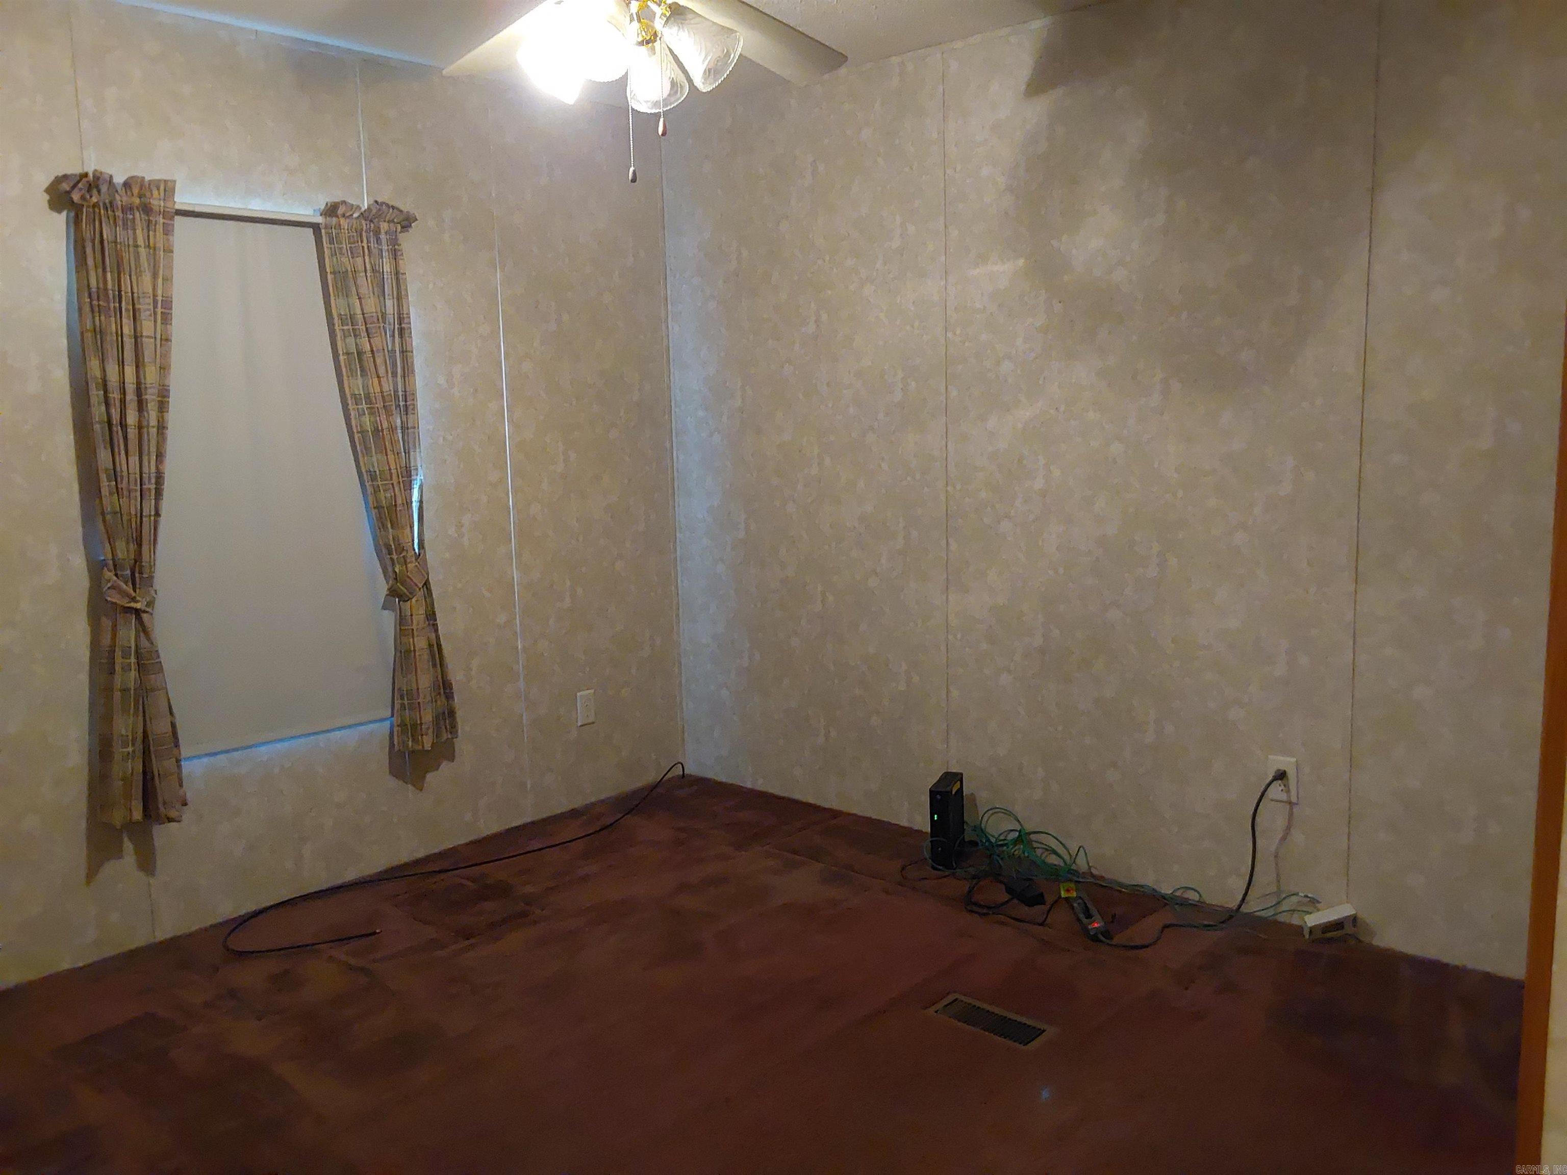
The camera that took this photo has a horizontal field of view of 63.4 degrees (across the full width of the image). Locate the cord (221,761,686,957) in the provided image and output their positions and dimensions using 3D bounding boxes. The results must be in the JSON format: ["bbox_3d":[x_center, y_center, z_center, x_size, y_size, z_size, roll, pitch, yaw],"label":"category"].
[{"bbox_3d":[-0.830,0.807,3.959,0.410,0.075,1.810,6,11,42],"label":"cord"}]

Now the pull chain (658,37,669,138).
[{"bbox_3d":[-0.210,-0.875,2.221,0.015,0.165,0.015,-1,8,0],"label":"pull chain"}]

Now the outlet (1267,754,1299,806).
[{"bbox_3d":[1.290,0.496,3.272,0.071,0.117,0.010,6,11,42],"label":"outlet"}]

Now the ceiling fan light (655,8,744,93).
[{"bbox_3d":[-0.152,-0.957,2.215,0.120,0.135,0.120,-43,-13,-13],"label":"ceiling fan light"}]

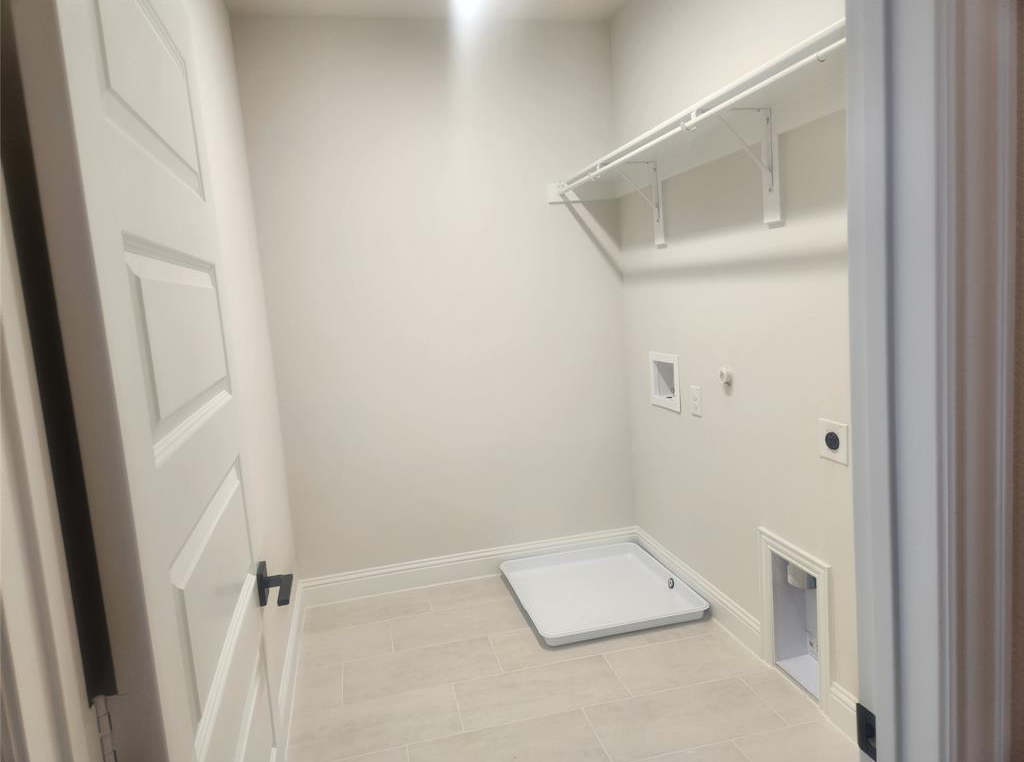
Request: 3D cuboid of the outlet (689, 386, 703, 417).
[{"bbox_3d":[0.777,0.088,2.884,0.010,0.119,0.074,-6,8,-12],"label":"outlet"}]

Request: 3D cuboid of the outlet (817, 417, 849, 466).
[{"bbox_3d":[0.967,0.183,2.057,0.012,0.117,0.121,-6,8,-12],"label":"outlet"}]

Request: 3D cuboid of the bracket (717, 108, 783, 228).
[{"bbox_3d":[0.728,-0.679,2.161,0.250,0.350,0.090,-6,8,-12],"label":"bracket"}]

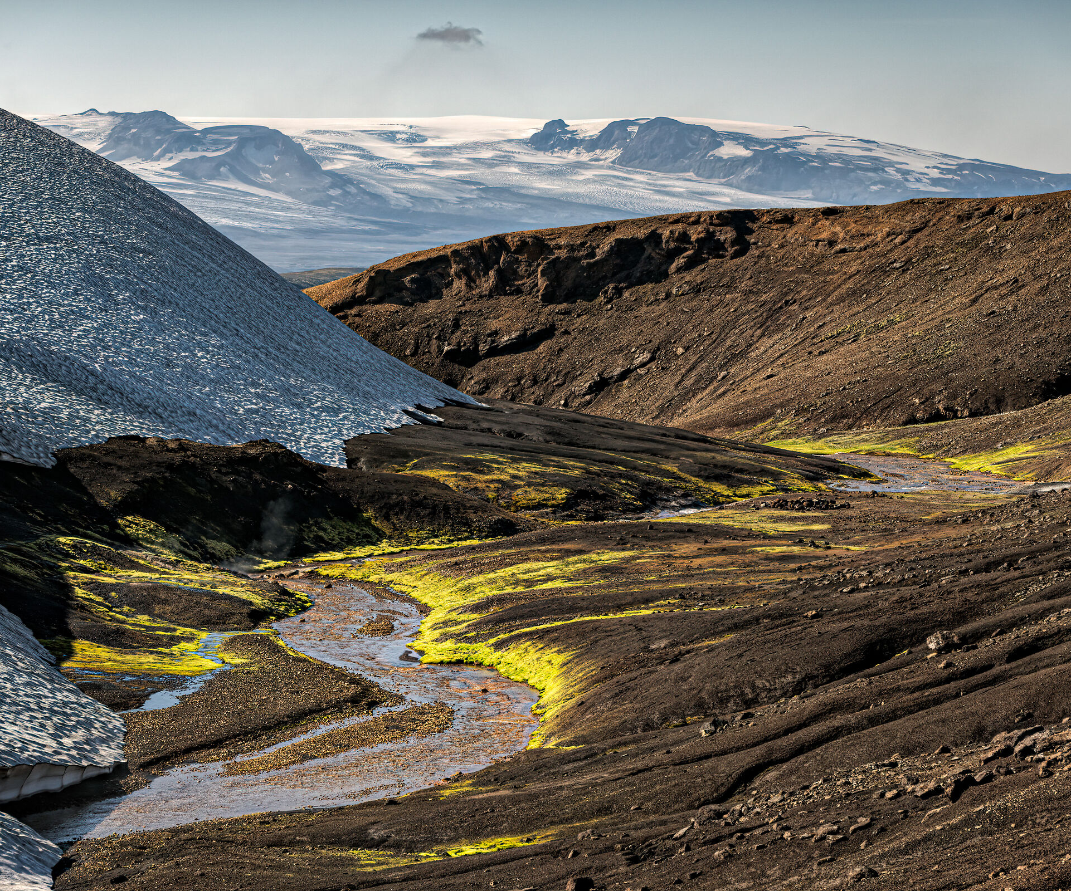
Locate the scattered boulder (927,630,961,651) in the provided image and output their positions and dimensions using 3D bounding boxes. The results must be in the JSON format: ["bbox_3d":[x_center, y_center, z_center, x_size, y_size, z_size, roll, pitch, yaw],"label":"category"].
[{"bbox_3d":[14.860,7.100,115.000,1.200,0.720,0.950,0,5,0],"label":"scattered boulder"}]

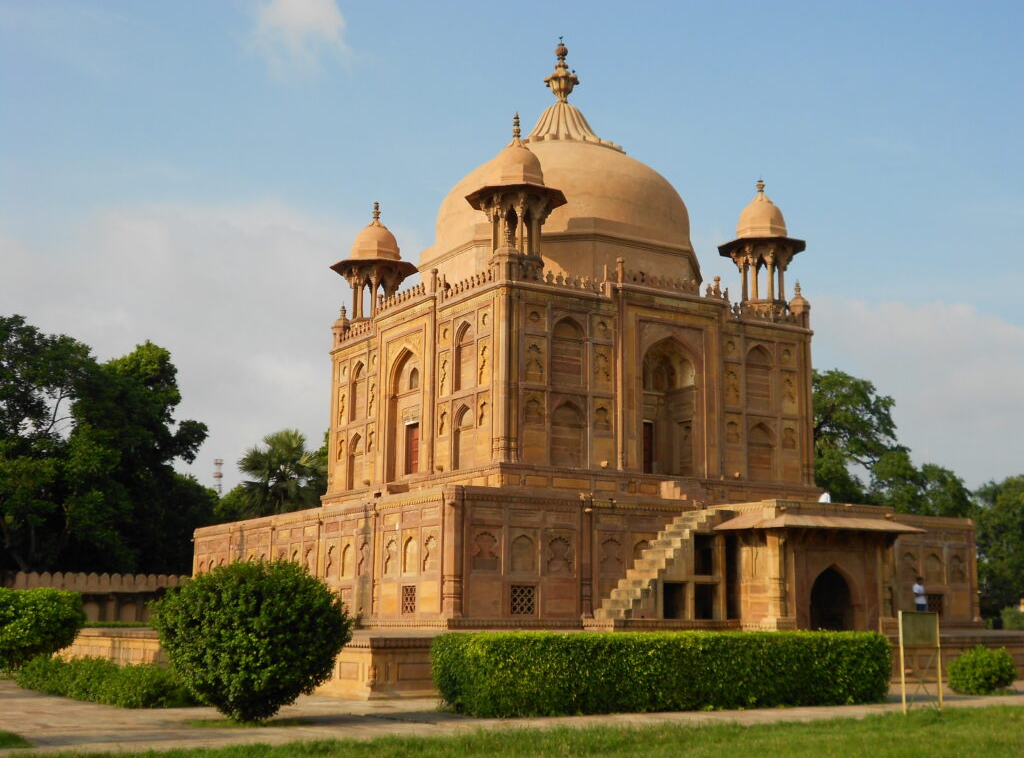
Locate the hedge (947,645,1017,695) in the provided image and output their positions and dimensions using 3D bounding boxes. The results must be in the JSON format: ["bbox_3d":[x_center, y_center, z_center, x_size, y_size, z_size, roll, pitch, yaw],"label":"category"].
[{"bbox_3d":[10.805,6.651,29.404,1.520,1.140,1.450,-3,-11,19],"label":"hedge"}]

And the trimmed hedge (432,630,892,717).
[{"bbox_3d":[3.130,5.524,24.143,9.550,1.350,1.800,7,-12,-31],"label":"trimmed hedge"}]

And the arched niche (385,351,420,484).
[{"bbox_3d":[-3.499,1.212,43.803,0.520,4.580,2.450,7,-12,-31],"label":"arched niche"}]

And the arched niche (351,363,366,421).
[{"bbox_3d":[-5.349,0.481,45.717,0.280,2.219,1.250,7,-12,-31],"label":"arched niche"}]

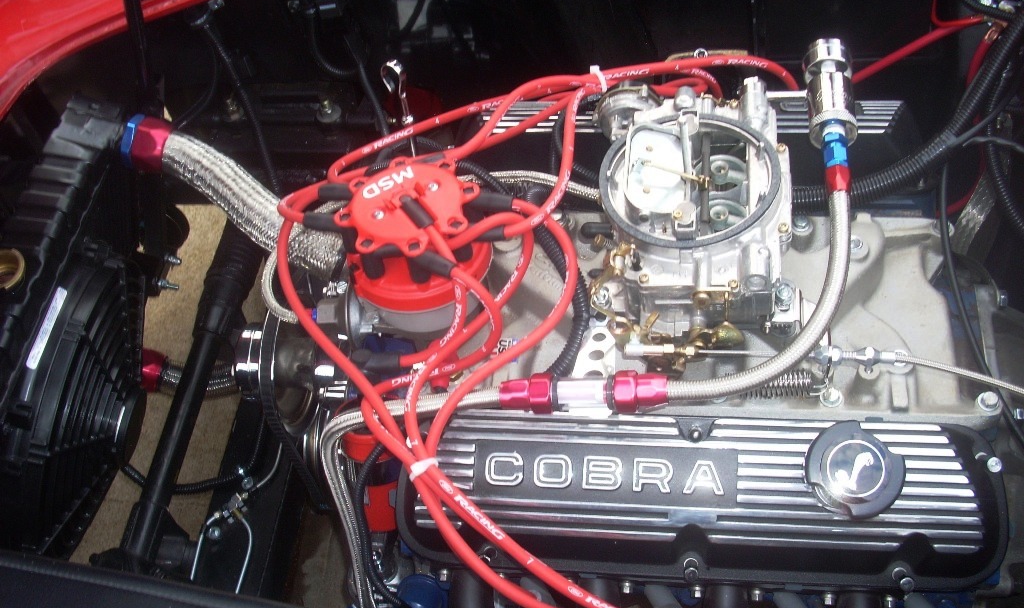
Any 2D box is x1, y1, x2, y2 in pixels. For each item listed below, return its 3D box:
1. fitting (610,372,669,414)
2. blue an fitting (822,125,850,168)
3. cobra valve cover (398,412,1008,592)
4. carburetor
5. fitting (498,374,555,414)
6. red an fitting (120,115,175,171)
[{"bbox_3d":[0.099,0.068,0.842,0.042,0.031,0.031,-2,53,15],"label":"fitting"},{"bbox_3d":[0.265,-0.128,0.893,0.021,0.021,0.036,1,54,10],"label":"blue an fitting"},{"bbox_3d":[0.142,0.150,0.876,0.497,0.080,0.145,1,79,10],"label":"cobra valve cover"},{"bbox_3d":[0.144,-0.082,0.898,0.168,0.113,0.215,1,54,10],"label":"carburetor"},{"bbox_3d":[0.011,0.071,0.864,0.042,0.031,0.031,-2,53,15],"label":"fitting"},{"bbox_3d":[-0.367,-0.162,1.105,0.041,0.054,0.056,9,55,0],"label":"red an fitting"}]

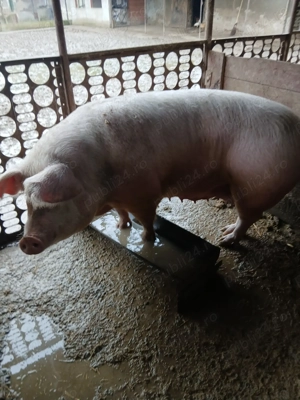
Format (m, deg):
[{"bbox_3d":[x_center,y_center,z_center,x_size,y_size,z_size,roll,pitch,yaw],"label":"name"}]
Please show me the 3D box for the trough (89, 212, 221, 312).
[{"bbox_3d":[-0.045,0.293,1.999,0.924,0.196,0.367,24,40,34],"label":"trough"}]

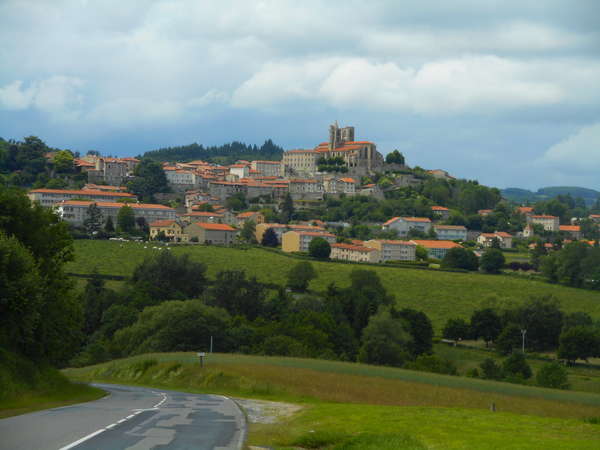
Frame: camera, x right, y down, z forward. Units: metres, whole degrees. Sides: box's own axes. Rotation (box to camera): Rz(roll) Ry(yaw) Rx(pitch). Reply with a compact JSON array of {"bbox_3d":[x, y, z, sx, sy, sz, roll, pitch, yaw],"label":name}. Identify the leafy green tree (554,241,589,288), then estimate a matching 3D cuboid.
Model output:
[{"bbox_3d":[104.420,15.000,680.000,13.080,18.080,13.080,0,-1,0],"label":"leafy green tree"}]

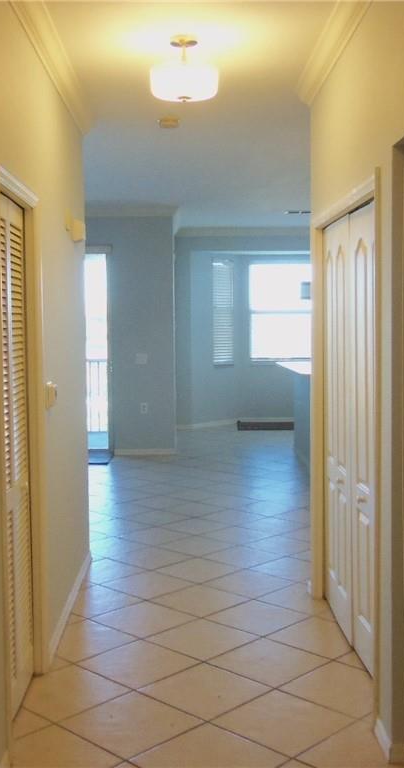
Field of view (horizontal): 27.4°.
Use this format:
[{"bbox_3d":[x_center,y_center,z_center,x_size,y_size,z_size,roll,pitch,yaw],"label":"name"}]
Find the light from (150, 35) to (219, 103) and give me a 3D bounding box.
[{"bbox_3d":[-0.081,-1.434,3.801,0.316,0.278,0.316,-1,4,-1],"label":"light"}]

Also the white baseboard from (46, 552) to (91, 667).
[{"bbox_3d":[-0.704,1.188,4.644,0.020,0.080,1.660,-1,4,-1],"label":"white baseboard"}]

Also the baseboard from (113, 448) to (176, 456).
[{"bbox_3d":[-0.689,0.835,10.109,0.762,0.080,0.021,-1,4,-1],"label":"baseboard"}]

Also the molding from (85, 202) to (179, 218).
[{"bbox_3d":[-0.832,-2.057,9.884,1.104,0.137,0.100,-1,4,-1],"label":"molding"}]

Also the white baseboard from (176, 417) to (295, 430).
[{"bbox_3d":[0.564,0.637,12.981,1.890,0.085,0.800,-1,4,-1],"label":"white baseboard"}]

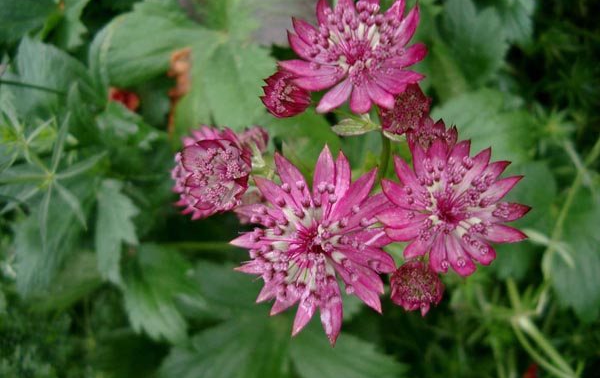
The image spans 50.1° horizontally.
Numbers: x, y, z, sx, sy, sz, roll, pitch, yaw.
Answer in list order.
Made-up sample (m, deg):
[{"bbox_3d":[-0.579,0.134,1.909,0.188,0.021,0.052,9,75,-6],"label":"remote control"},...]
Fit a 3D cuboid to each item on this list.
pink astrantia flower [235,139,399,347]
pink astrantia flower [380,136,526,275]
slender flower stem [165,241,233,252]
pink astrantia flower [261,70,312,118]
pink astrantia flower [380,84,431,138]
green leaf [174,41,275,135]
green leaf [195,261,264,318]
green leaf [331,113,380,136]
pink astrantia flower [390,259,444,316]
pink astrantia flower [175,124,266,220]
[{"bbox_3d":[0.003,0.013,0.150,0.040,0.014,0.045,0,84,6],"label":"pink astrantia flower"},{"bbox_3d":[0.037,0.004,0.155,0.036,0.013,0.035,0,78,-6],"label":"pink astrantia flower"},{"bbox_3d":[-0.036,0.021,0.230,0.025,0.003,0.003,0,45,6],"label":"slender flower stem"},{"bbox_3d":[-0.003,-0.026,0.174,0.014,0.013,0.013,0,70,22],"label":"pink astrantia flower"},{"bbox_3d":[0.029,-0.022,0.176,0.014,0.012,0.014,0,63,-6],"label":"pink astrantia flower"},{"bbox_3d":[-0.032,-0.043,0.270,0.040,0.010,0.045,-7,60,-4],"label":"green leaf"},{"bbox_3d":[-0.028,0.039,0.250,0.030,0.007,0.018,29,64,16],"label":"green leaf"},{"bbox_3d":[0.015,-0.017,0.172,0.013,0.004,0.006,0,60,0],"label":"green leaf"},{"bbox_3d":[0.030,0.025,0.163,0.014,0.012,0.014,0,63,-6],"label":"pink astrantia flower"},{"bbox_3d":[-0.022,-0.004,0.172,0.025,0.018,0.025,0,78,9],"label":"pink astrantia flower"}]

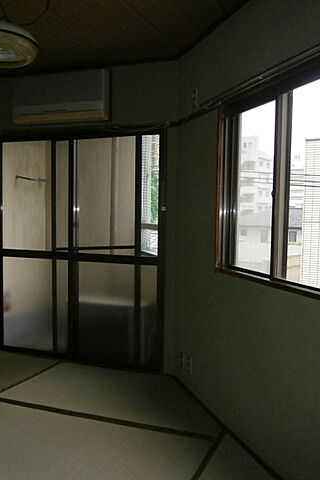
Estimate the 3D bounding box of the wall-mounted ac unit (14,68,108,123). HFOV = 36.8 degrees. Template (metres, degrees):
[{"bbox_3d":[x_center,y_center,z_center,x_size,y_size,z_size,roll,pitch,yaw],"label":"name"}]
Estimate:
[{"bbox_3d":[-0.766,-1.101,3.721,0.785,0.375,0.170,2,4,21],"label":"wall-mounted ac unit"}]

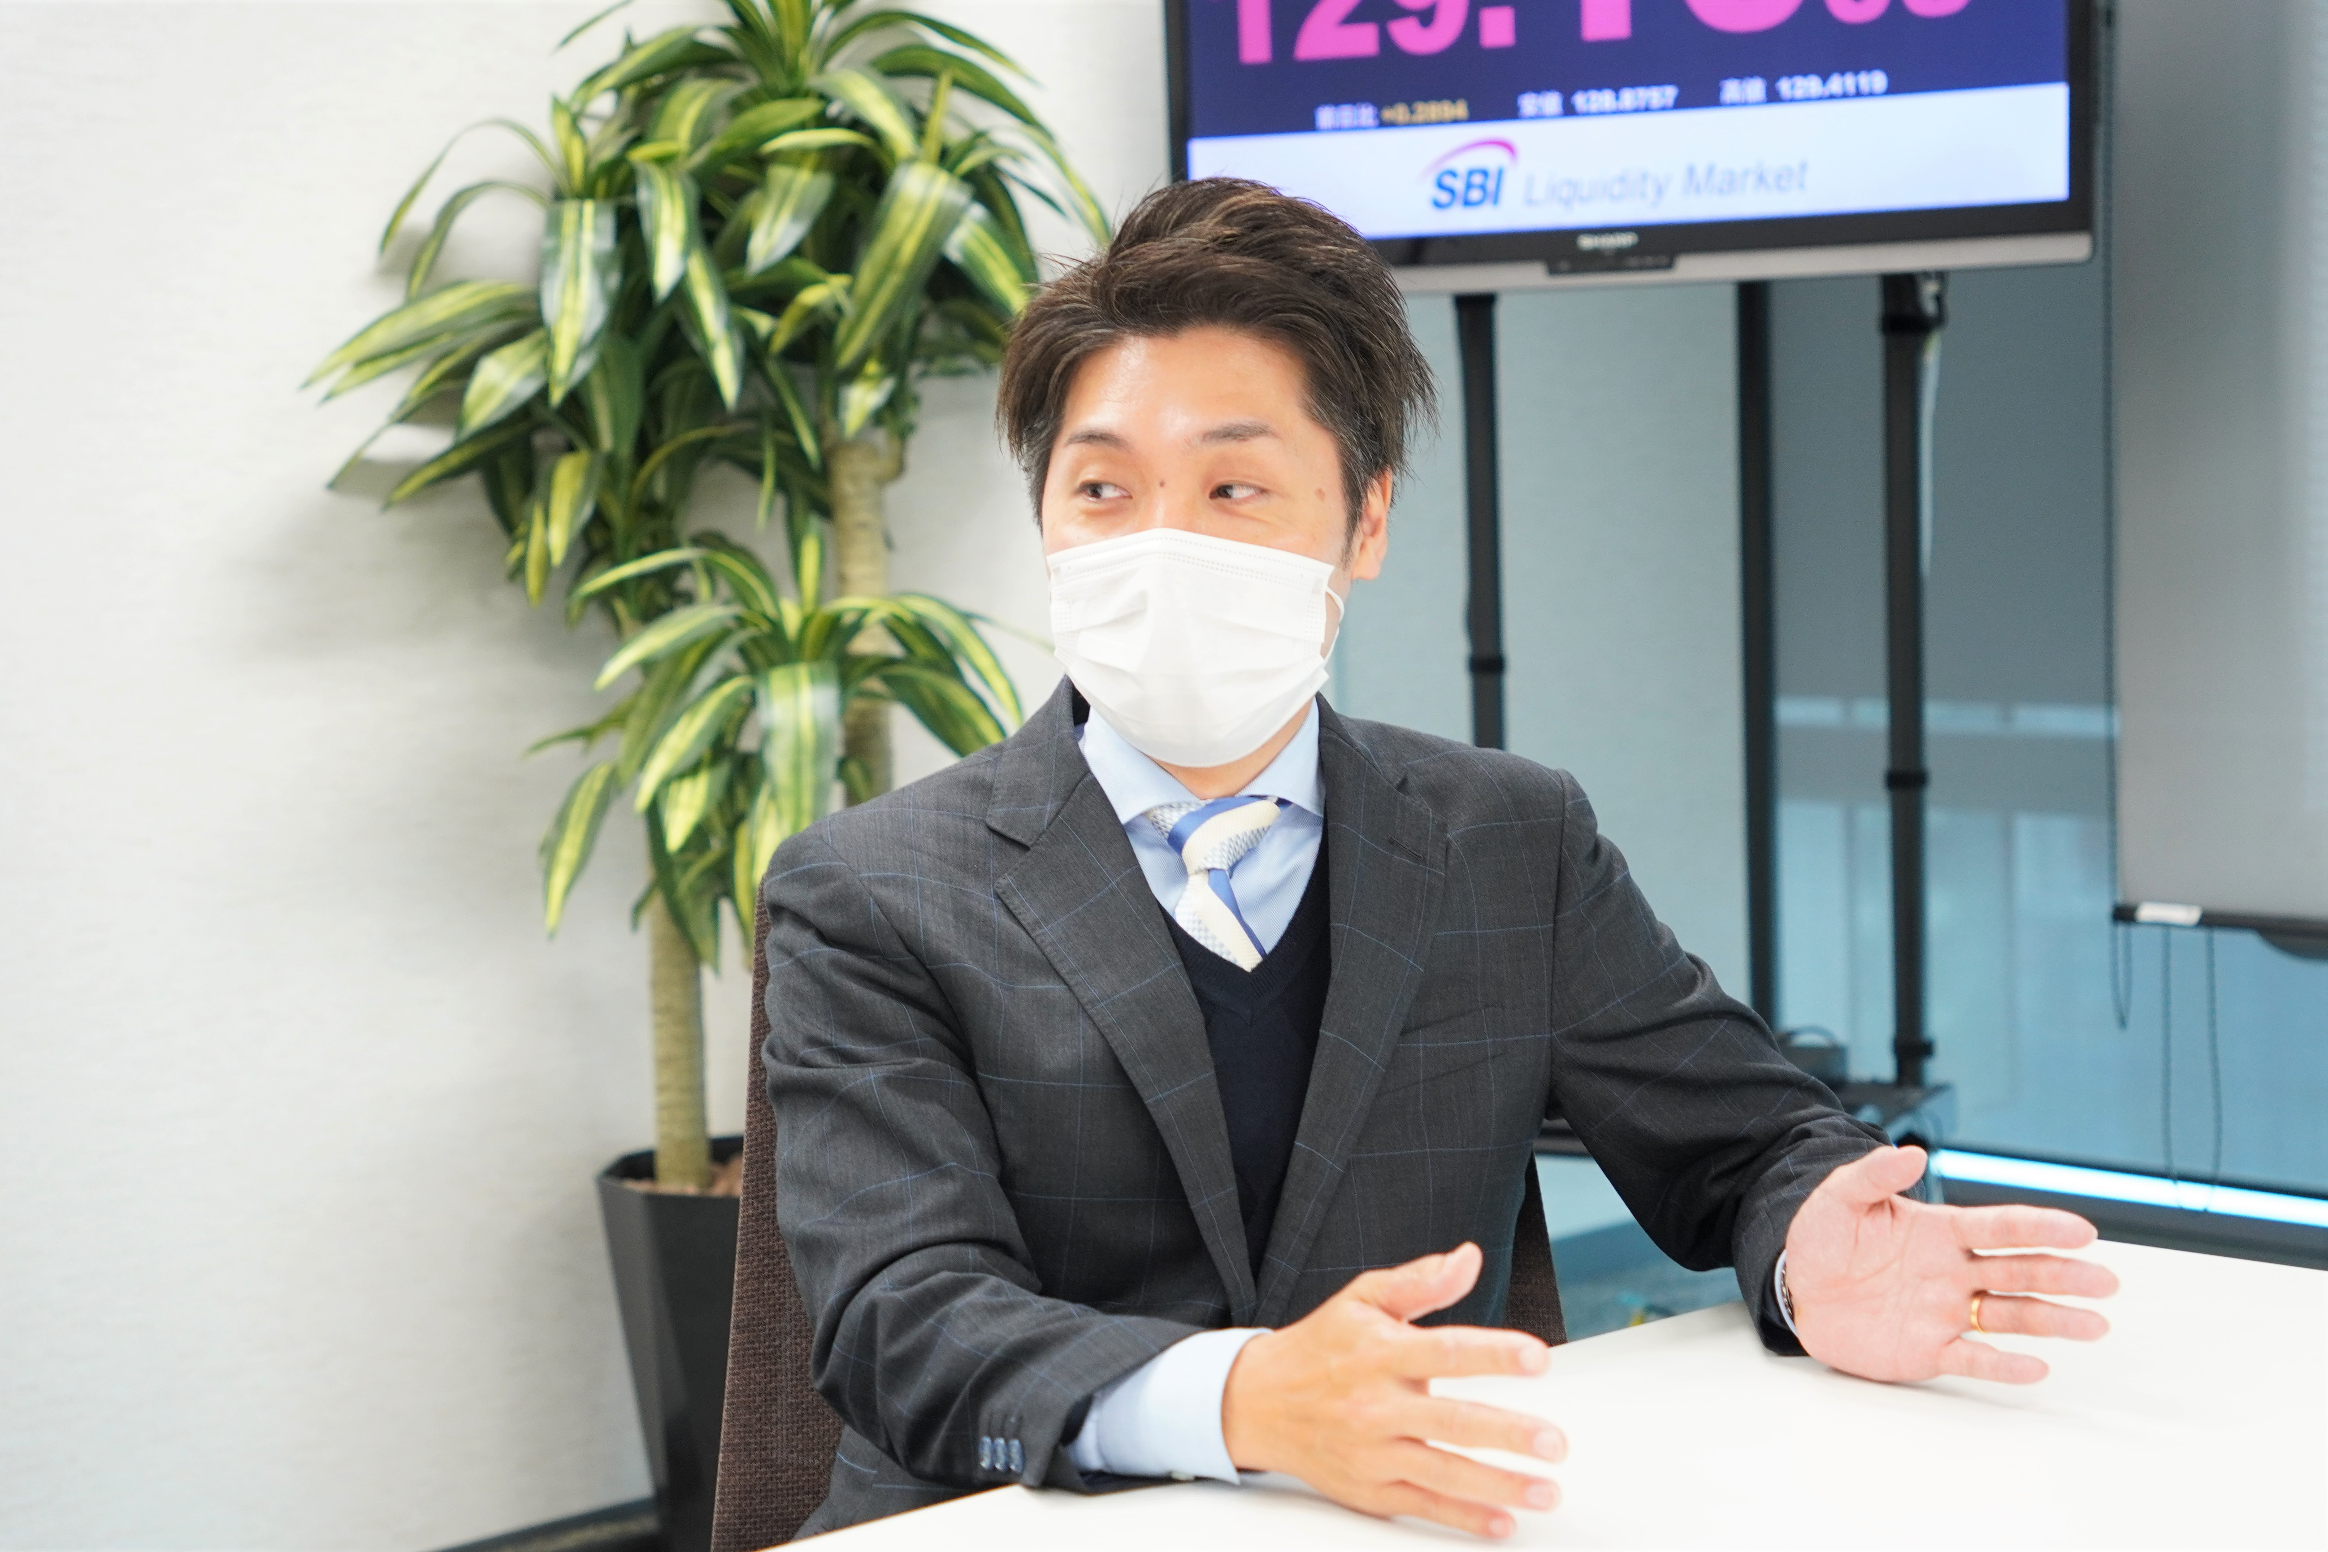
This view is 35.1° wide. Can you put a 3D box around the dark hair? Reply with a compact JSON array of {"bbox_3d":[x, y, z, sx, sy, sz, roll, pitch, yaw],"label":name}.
[{"bbox_3d":[0.026,-0.186,1.765,0.205,0.205,0.225,0,6,17],"label":"dark hair"}]

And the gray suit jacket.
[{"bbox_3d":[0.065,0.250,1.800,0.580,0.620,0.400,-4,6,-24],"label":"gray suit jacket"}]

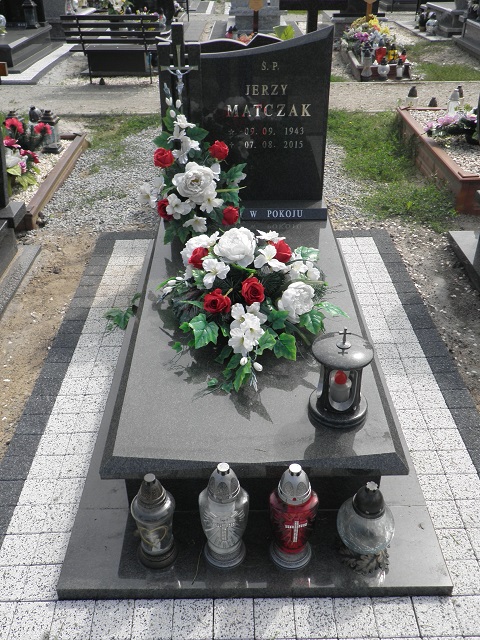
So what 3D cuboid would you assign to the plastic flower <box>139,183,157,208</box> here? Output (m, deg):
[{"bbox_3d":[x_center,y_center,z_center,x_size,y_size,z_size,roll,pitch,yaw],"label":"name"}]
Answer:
[{"bbox_3d":[-0.407,-0.548,2.606,0.085,0.115,0.065,11,35,16],"label":"plastic flower"}]

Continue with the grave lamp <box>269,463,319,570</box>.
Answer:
[{"bbox_3d":[0.133,0.486,1.474,0.125,0.350,0.125,-1,33,0],"label":"grave lamp"}]

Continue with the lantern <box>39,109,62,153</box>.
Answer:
[{"bbox_3d":[-1.443,-1.438,4.485,0.152,0.305,0.152,4,34,6],"label":"lantern"}]

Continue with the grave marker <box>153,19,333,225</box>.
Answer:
[{"bbox_3d":[0.024,-0.872,2.621,0.755,0.812,0.250,-1,34,0],"label":"grave marker"}]

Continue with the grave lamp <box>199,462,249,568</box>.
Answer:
[{"bbox_3d":[-0.040,0.482,1.490,0.126,0.311,0.126,-1,34,0],"label":"grave lamp"}]

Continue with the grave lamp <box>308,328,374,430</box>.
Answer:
[{"bbox_3d":[0.281,0.141,1.632,0.175,0.285,0.175,-1,33,0],"label":"grave lamp"}]

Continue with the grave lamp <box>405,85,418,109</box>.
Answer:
[{"bbox_3d":[1.484,-1.861,5.118,0.112,0.300,0.112,-1,34,0],"label":"grave lamp"}]

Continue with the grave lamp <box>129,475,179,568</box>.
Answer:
[{"bbox_3d":[-0.217,0.498,1.494,0.112,0.283,0.112,-1,34,0],"label":"grave lamp"}]

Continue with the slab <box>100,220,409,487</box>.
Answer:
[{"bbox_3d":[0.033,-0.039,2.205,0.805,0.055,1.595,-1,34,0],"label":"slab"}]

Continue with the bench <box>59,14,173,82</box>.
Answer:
[{"bbox_3d":[-1.331,-2.924,6.404,1.005,0.724,0.459,1,34,2],"label":"bench"}]

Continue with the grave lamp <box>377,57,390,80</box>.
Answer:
[{"bbox_3d":[1.585,-2.772,6.519,0.133,0.225,0.133,-1,33,0],"label":"grave lamp"}]

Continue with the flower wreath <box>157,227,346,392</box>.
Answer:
[{"bbox_3d":[0.026,-0.095,2.029,0.640,0.260,0.700,-1,33,0],"label":"flower wreath"}]

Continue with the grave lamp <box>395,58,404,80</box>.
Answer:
[{"bbox_3d":[1.773,-2.784,6.552,0.085,0.208,0.085,-1,33,0],"label":"grave lamp"}]

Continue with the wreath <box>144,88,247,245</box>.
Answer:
[{"bbox_3d":[-0.185,-0.690,2.580,0.430,0.610,0.270,-1,33,0],"label":"wreath"}]

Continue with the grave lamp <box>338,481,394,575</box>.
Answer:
[{"bbox_3d":[0.321,0.508,1.501,0.146,0.251,0.146,-1,34,0],"label":"grave lamp"}]

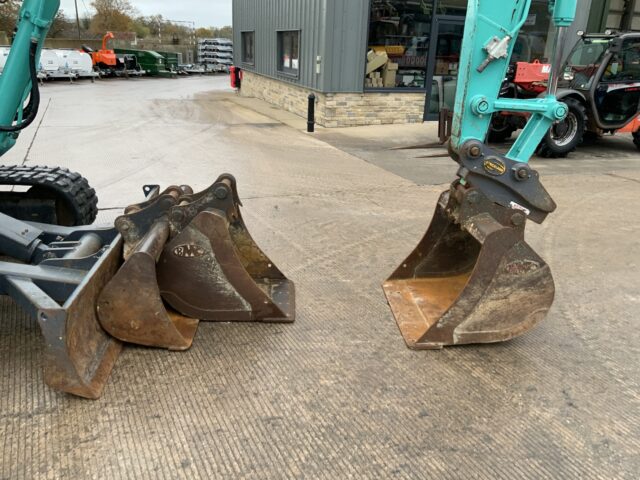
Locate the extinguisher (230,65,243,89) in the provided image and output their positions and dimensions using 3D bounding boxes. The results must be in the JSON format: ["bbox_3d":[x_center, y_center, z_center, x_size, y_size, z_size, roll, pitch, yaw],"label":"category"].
[{"bbox_3d":[-3.020,-5.900,19.400,0.380,0.760,0.350,-5,21,-20],"label":"extinguisher"}]

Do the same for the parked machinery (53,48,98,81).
[{"bbox_3d":[-12.500,-8.871,27.293,2.800,1.520,1.400,9,21,17],"label":"parked machinery"}]

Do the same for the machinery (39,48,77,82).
[{"bbox_3d":[-13.168,-8.433,26.026,2.800,1.520,1.400,9,21,17],"label":"machinery"}]

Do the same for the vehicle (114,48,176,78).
[{"bbox_3d":[-10.326,-10.637,32.365,3.600,1.500,1.500,7,21,13],"label":"vehicle"}]

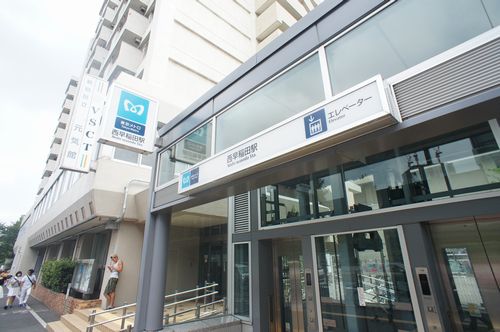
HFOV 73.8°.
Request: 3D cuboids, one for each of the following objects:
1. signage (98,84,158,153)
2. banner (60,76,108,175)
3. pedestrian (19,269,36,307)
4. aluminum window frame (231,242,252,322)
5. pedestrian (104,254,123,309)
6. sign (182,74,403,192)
[{"bbox_3d":[-2.383,-0.919,6.664,0.995,1.182,0.200,17,-26,-38],"label":"signage"},{"bbox_3d":[-6.100,-1.595,12.347,0.836,3.861,0.250,17,-26,-38],"label":"banner"},{"bbox_3d":[-10.475,5.757,15.744,0.550,1.680,0.400,12,-24,-30],"label":"pedestrian"},{"bbox_3d":[-0.157,2.479,7.268,0.100,1.583,0.637,17,-26,-38],"label":"aluminum window frame"},{"bbox_3d":[-4.603,3.873,11.243,0.500,1.700,0.420,-18,-27,39],"label":"pedestrian"},{"bbox_3d":[0.097,-0.140,4.104,0.210,0.386,3.444,17,-26,-38],"label":"sign"}]

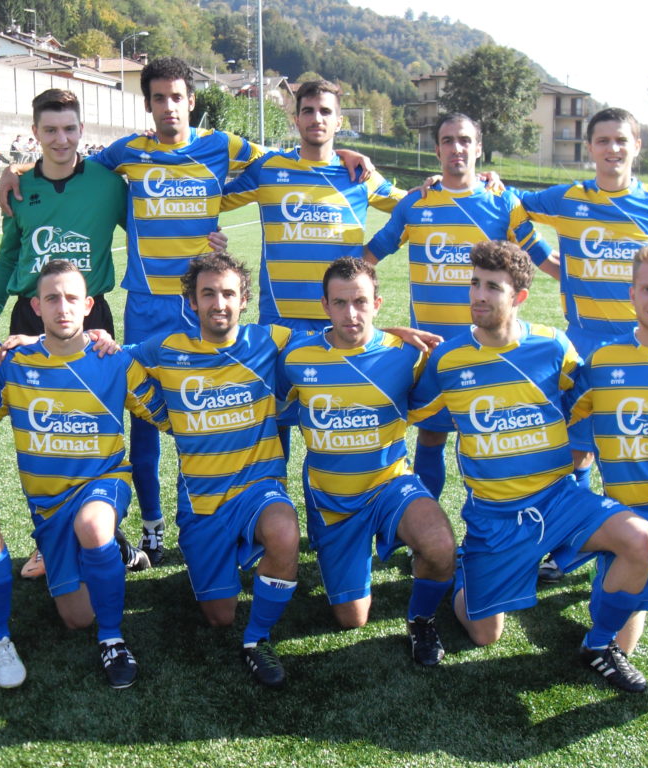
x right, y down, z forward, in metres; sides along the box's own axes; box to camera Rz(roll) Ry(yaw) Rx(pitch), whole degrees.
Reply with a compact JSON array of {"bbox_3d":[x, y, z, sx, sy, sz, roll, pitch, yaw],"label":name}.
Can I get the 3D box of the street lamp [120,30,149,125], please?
[{"bbox_3d":[-12.400,-19.813,65.375,1.900,6.000,0.400,2,12,11],"label":"street lamp"}]

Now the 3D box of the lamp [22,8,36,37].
[{"bbox_3d":[-30.500,-35.945,104.970,1.400,6.000,0.400,0,11,0],"label":"lamp"}]

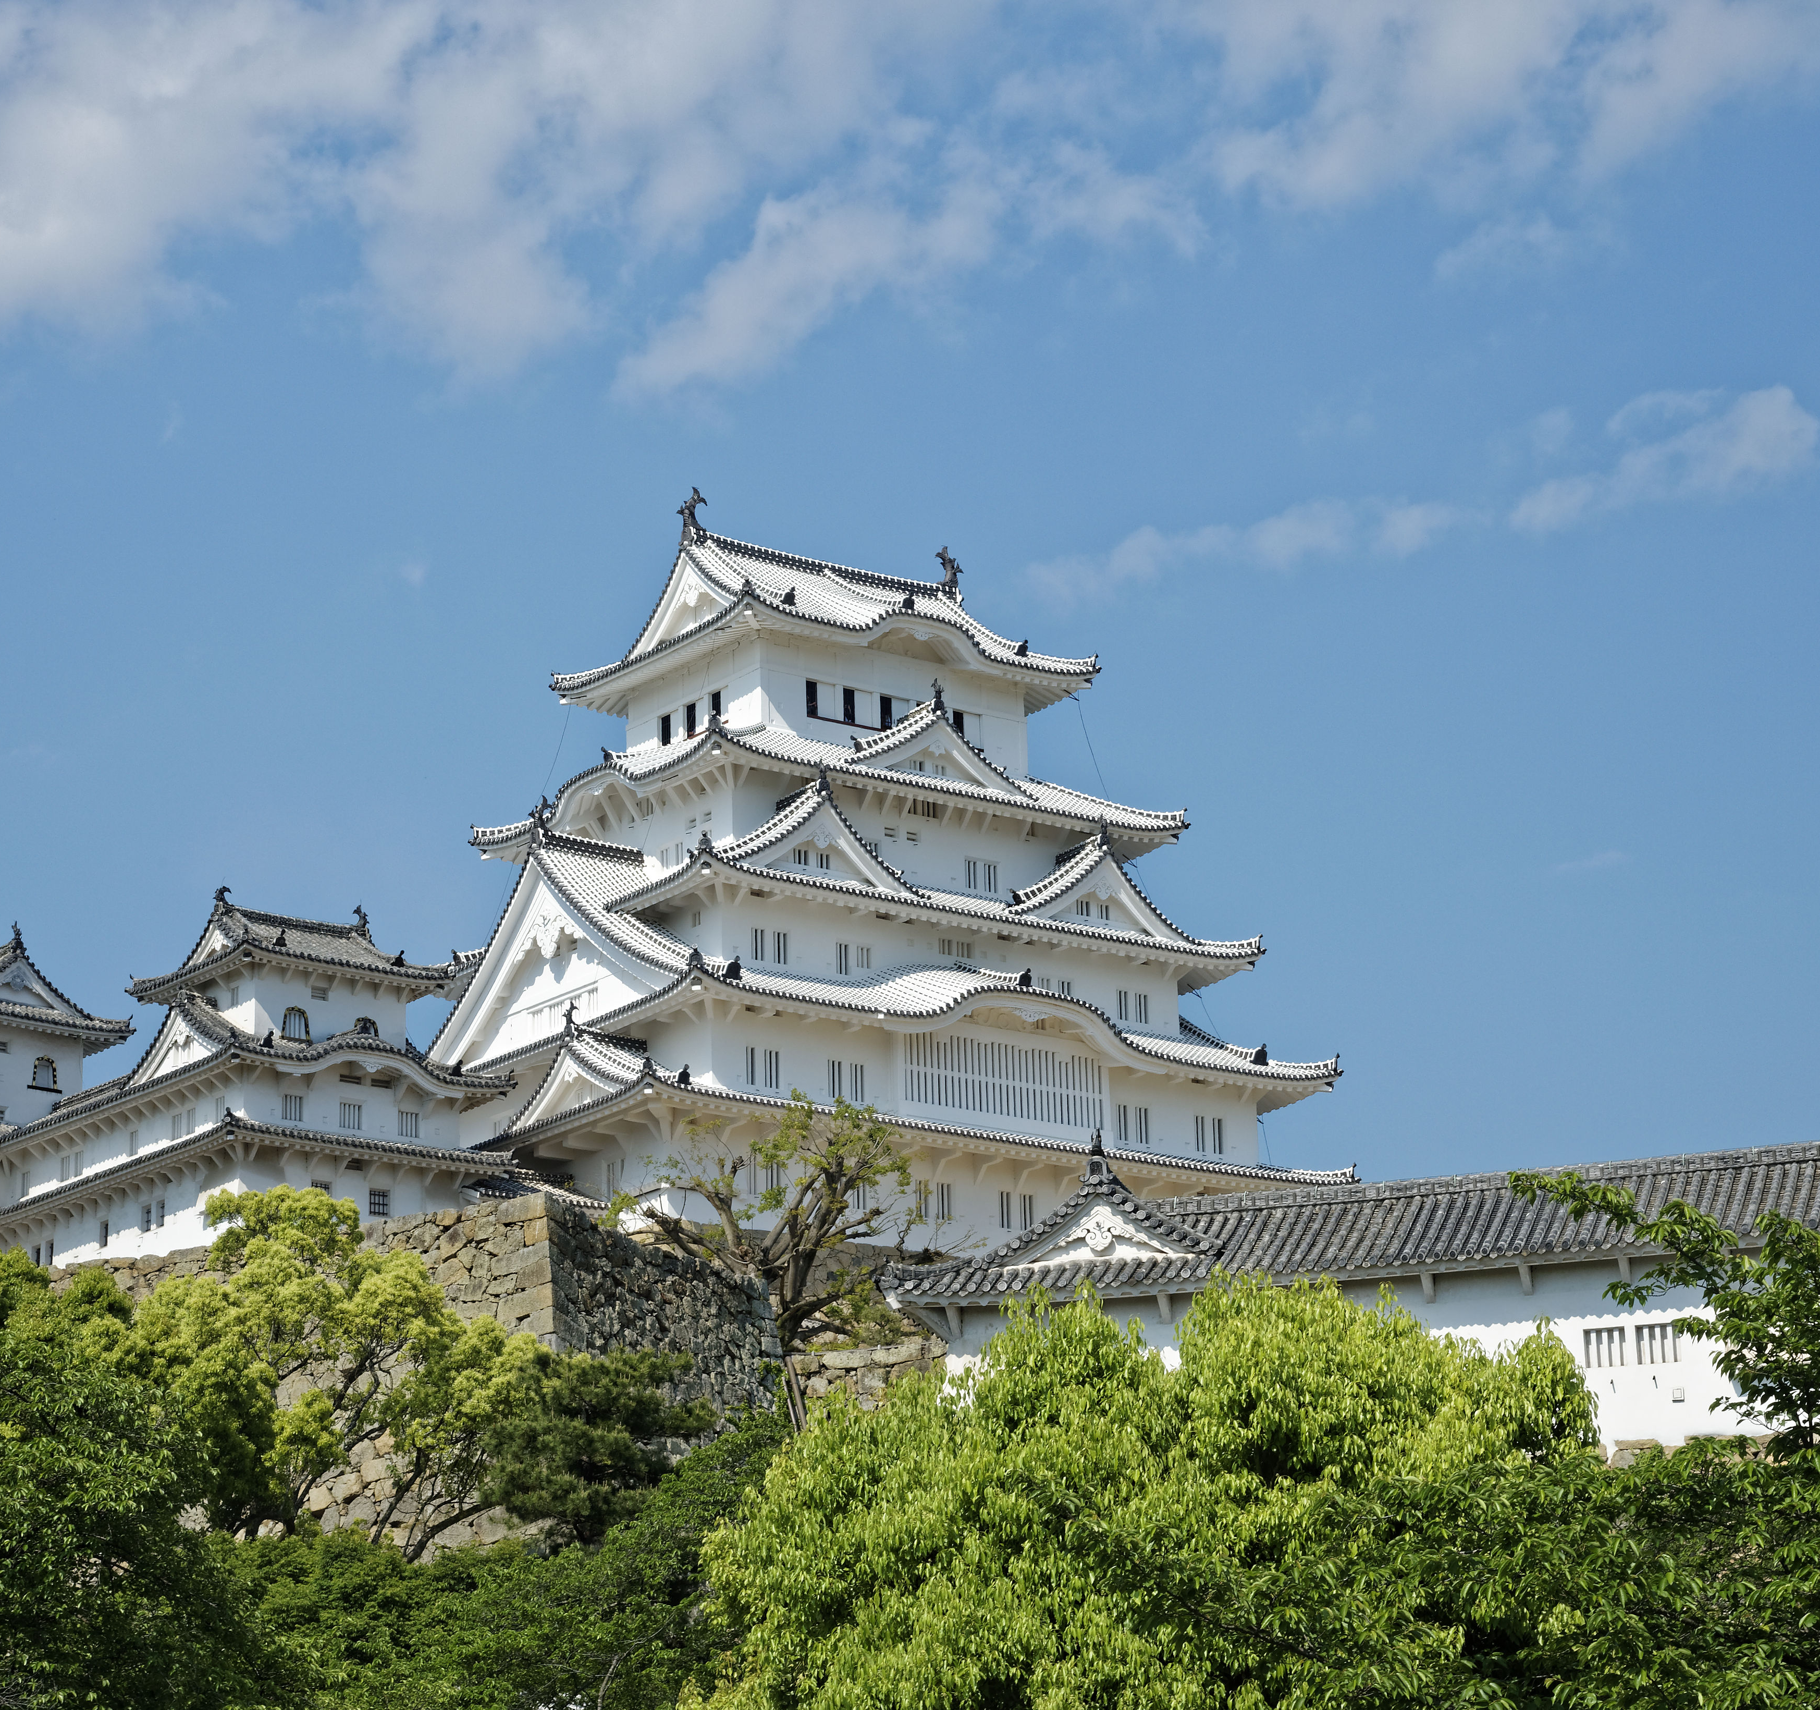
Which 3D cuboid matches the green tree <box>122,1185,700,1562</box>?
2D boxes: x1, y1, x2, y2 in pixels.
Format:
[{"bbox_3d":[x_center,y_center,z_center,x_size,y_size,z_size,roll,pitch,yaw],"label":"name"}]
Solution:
[{"bbox_3d":[-14.800,15.630,141.590,17.500,11.300,11.000,1,-15,-6],"label":"green tree"}]

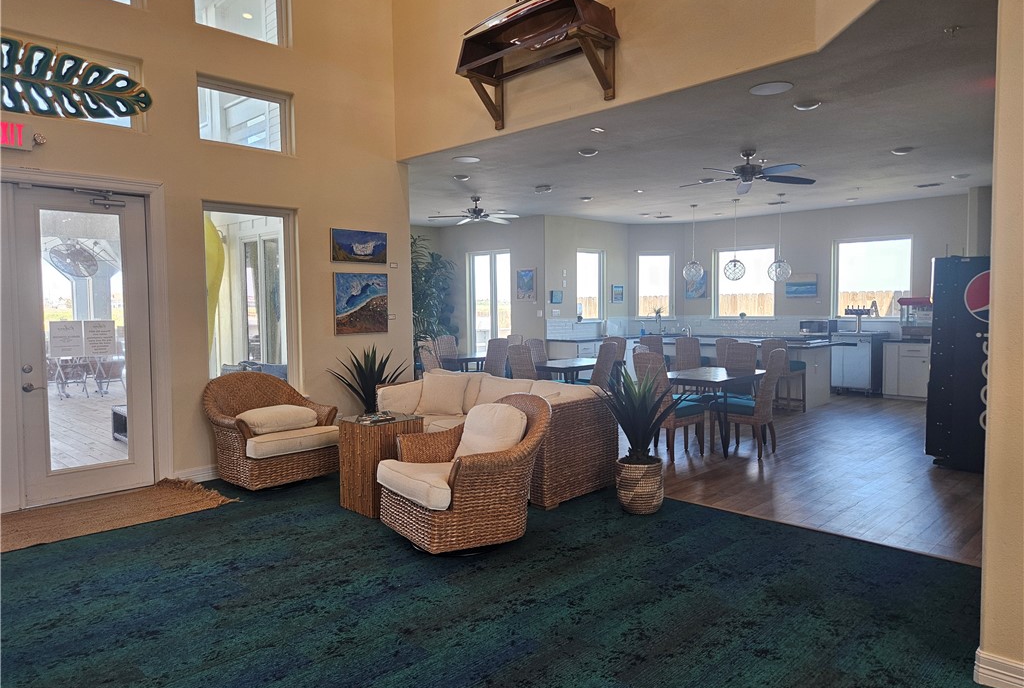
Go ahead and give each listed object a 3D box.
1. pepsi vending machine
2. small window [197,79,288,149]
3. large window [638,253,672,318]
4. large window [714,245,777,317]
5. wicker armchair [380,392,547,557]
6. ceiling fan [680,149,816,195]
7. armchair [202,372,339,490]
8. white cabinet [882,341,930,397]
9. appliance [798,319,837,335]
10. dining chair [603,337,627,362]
[{"bbox_3d":[4.377,0.168,6.184,0.930,1.880,0.830,-4,4,-44],"label":"pepsi vending machine"},{"bbox_3d":[-2.386,-2.029,6.111,0.100,0.570,0.870,3,5,44],"label":"small window"},{"bbox_3d":[2.908,-1.198,13.914,0.730,1.352,0.100,0,3,5],"label":"large window"},{"bbox_3d":[4.399,-1.142,12.876,0.120,1.340,1.250,-4,4,-44],"label":"large window"},{"bbox_3d":[-0.320,0.803,4.532,0.900,0.900,0.820,-3,4,-34],"label":"wicker armchair"},{"bbox_3d":[2.434,-1.821,6.986,1.450,0.360,1.450,-4,5,-45],"label":"ceiling fan"},{"bbox_3d":[-2.110,0.734,6.040,0.900,0.920,0.950,2,4,43],"label":"armchair"},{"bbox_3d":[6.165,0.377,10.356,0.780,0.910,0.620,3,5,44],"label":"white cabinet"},{"bbox_3d":[5.225,-0.263,11.621,0.370,0.280,0.470,-4,4,-44],"label":"appliance"},{"bbox_3d":[1.305,0.443,9.587,0.600,1.040,0.460,-4,4,-44],"label":"dining chair"}]

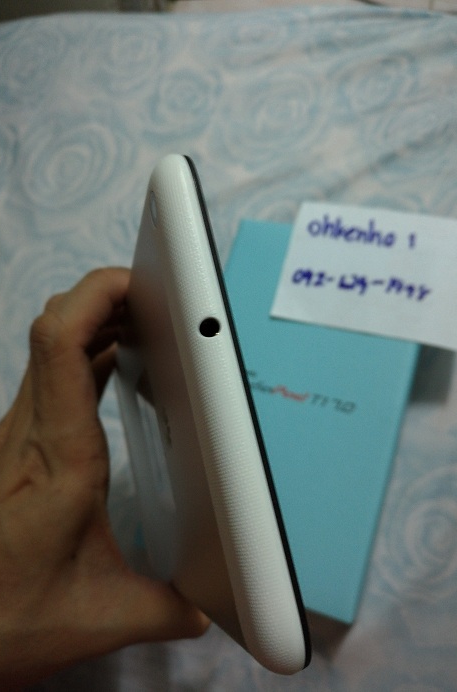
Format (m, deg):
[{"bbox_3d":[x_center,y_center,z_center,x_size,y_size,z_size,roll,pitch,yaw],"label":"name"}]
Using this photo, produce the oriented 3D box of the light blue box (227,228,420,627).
[{"bbox_3d":[0.040,0.034,0.320,0.120,0.046,0.202,13,77,18],"label":"light blue box"}]

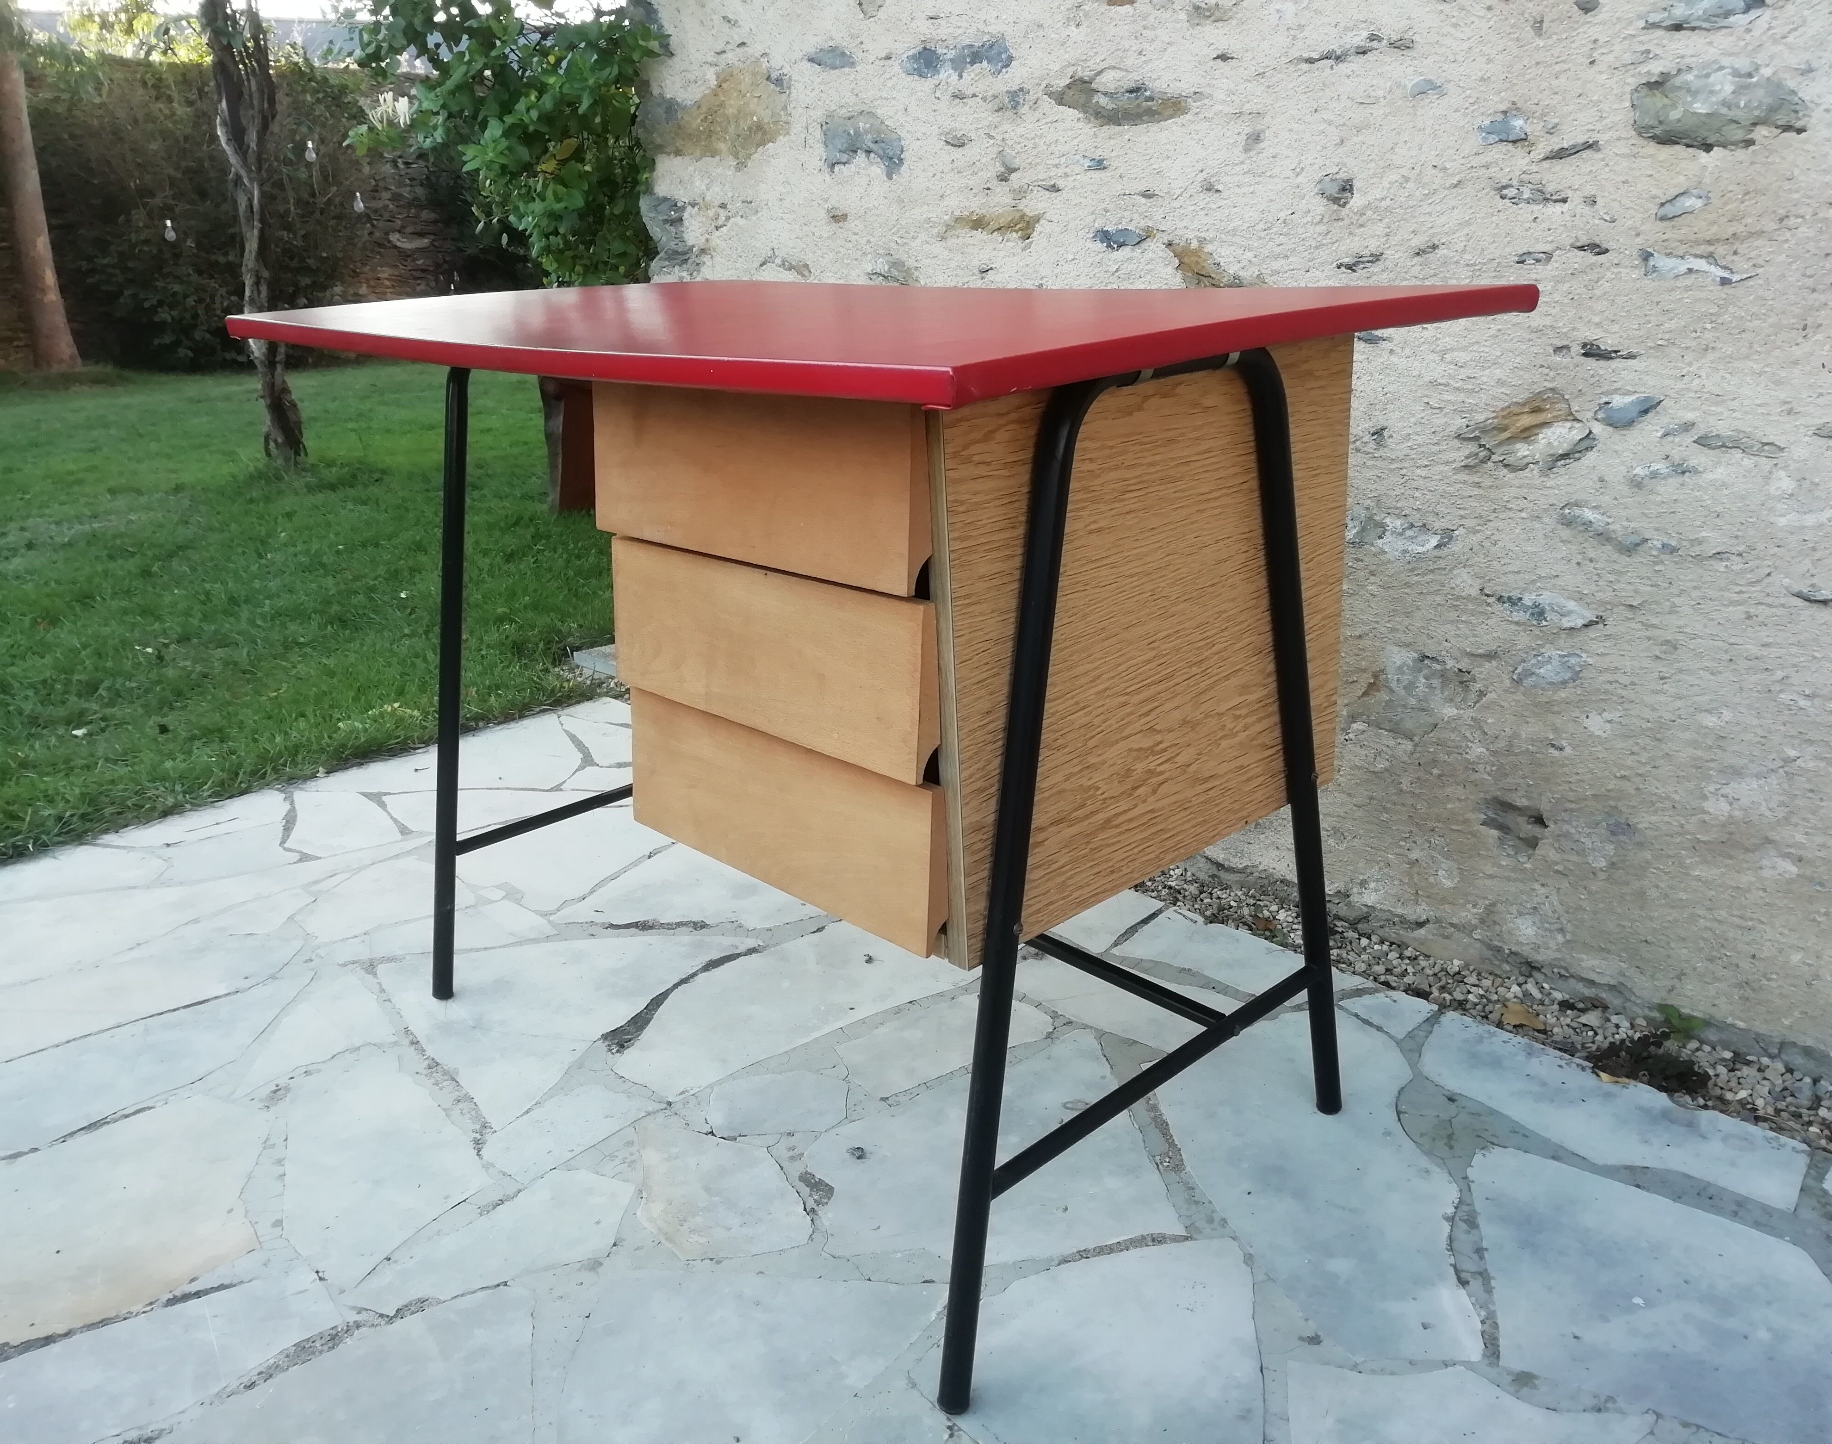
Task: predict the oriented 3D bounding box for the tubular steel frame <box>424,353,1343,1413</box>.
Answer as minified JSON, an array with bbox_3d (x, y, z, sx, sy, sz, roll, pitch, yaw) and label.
[{"bbox_3d":[-0.091,-0.004,1.367,0.514,0.722,0.857,-20,26,-38],"label":"tubular steel frame"}]

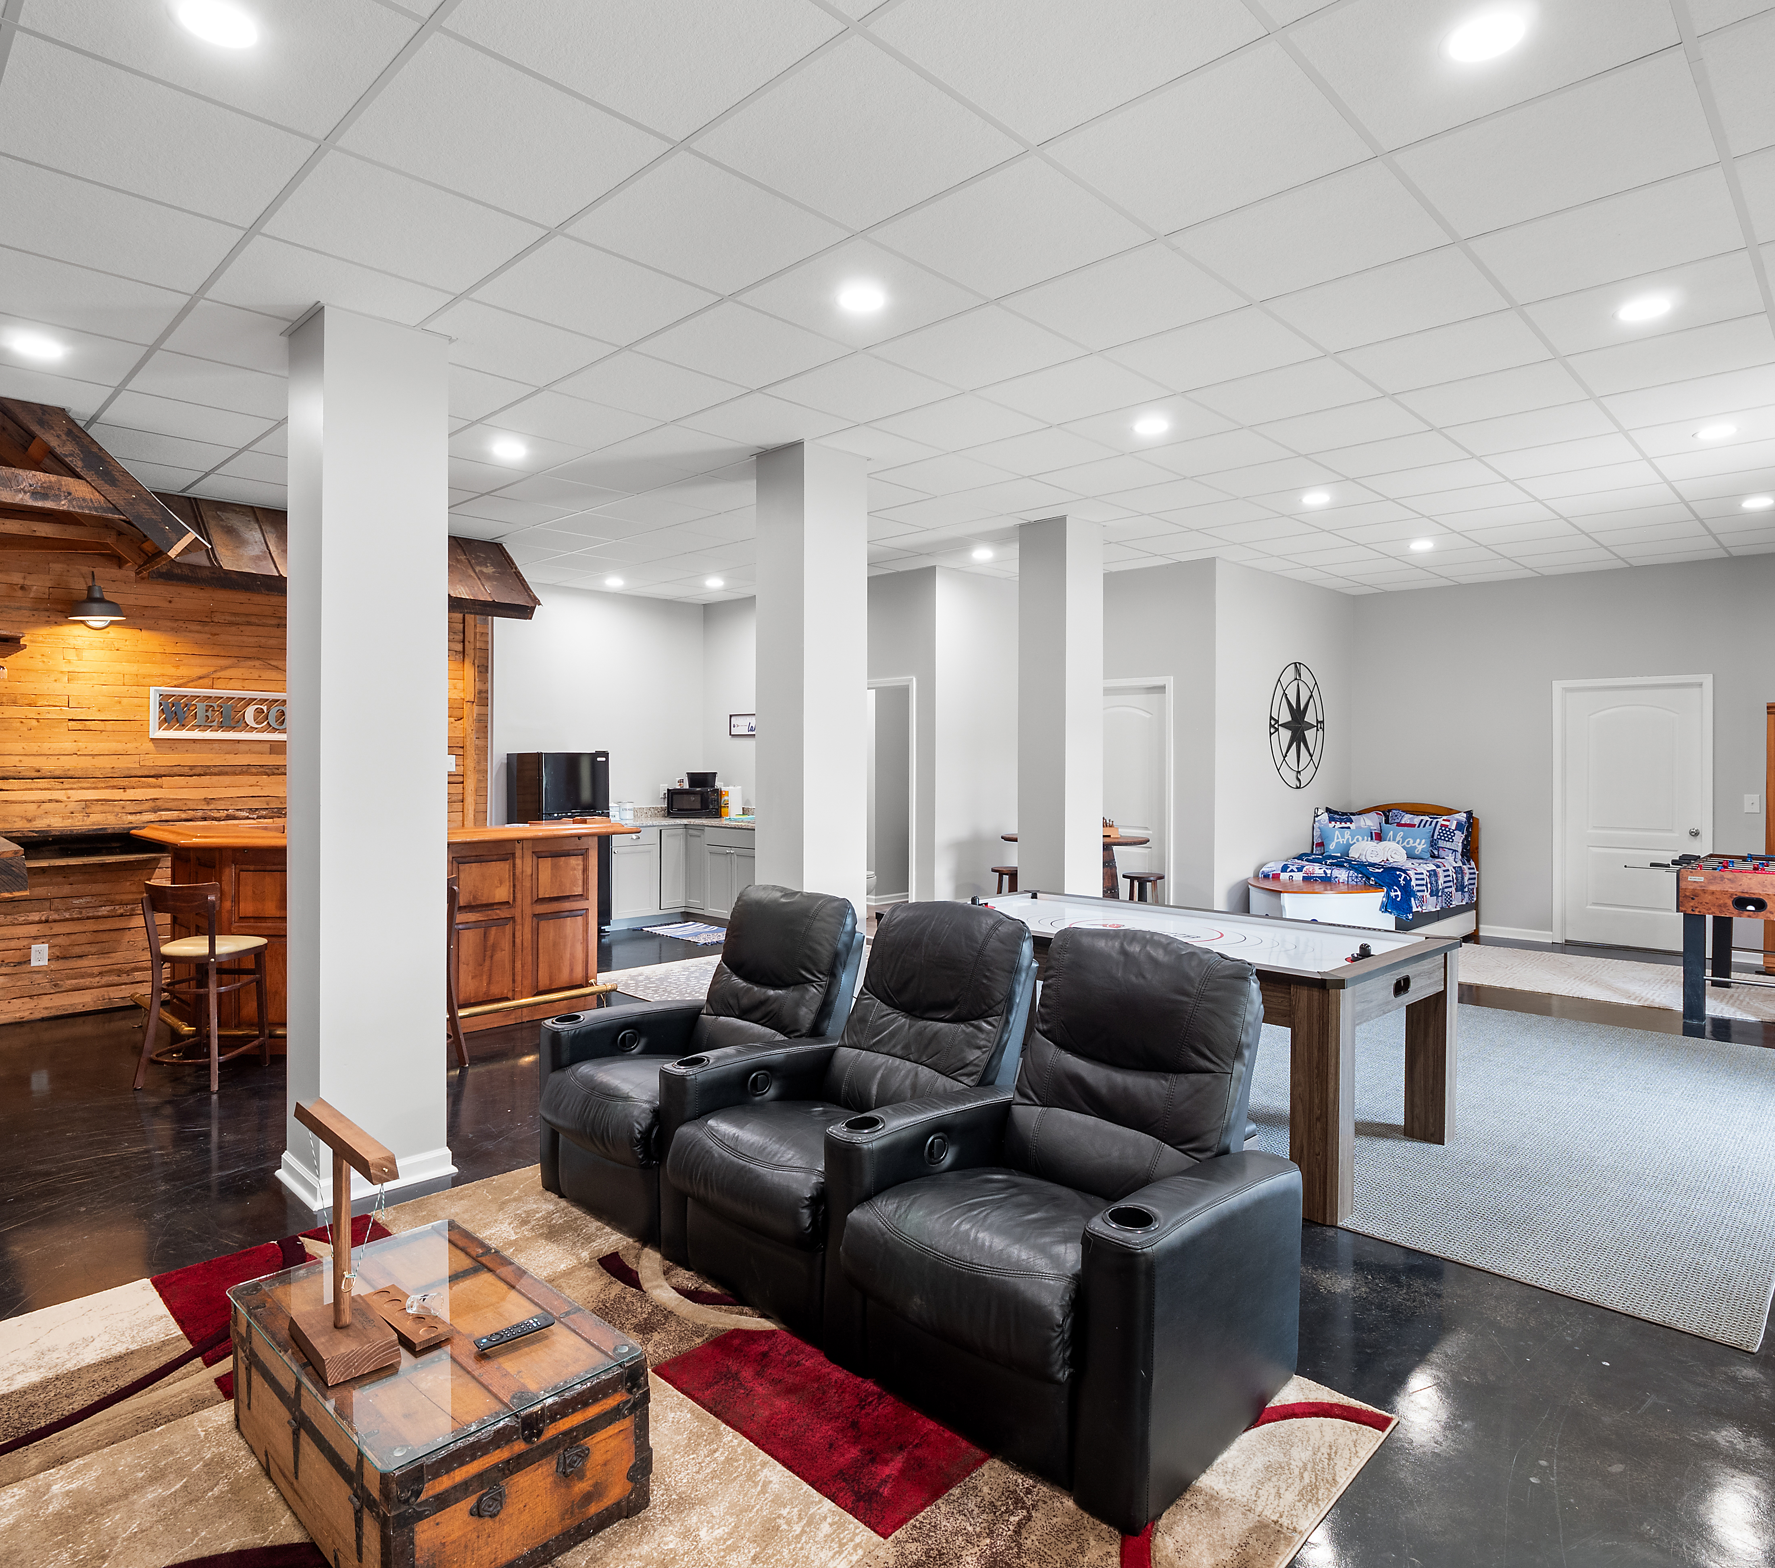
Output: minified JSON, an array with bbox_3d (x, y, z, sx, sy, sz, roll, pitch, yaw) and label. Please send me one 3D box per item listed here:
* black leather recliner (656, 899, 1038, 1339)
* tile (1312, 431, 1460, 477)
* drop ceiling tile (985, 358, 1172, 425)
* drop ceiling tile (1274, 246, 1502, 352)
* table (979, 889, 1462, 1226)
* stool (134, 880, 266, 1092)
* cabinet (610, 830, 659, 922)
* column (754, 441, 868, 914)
[{"bbox_3d":[-0.097,0.894,2.924,0.779,1.030,0.894,2,2,45],"label":"black leather recliner"},{"bbox_3d":[2.516,-1.654,4.843,0.594,0.025,0.592,1,2,44],"label":"tile"},{"bbox_3d":[0.795,-1.685,4.139,0.607,0.021,0.607,2,2,45],"label":"drop ceiling tile"},{"bbox_3d":[1.672,-1.615,3.236,0.594,0.025,0.592,1,2,44],"label":"drop ceiling tile"},{"bbox_3d":[1.094,0.989,4.089,2.031,0.796,1.106,1,2,43],"label":"table"},{"bbox_3d":[-3.273,0.934,4.632,0.439,0.952,0.450,0,1,2],"label":"stool"},{"bbox_3d":[-2.458,0.838,8.862,0.602,0.899,0.481,2,2,45],"label":"cabinet"},{"bbox_3d":[-0.392,-0.148,5.062,0.391,3.106,0.441,2,2,45],"label":"column"}]

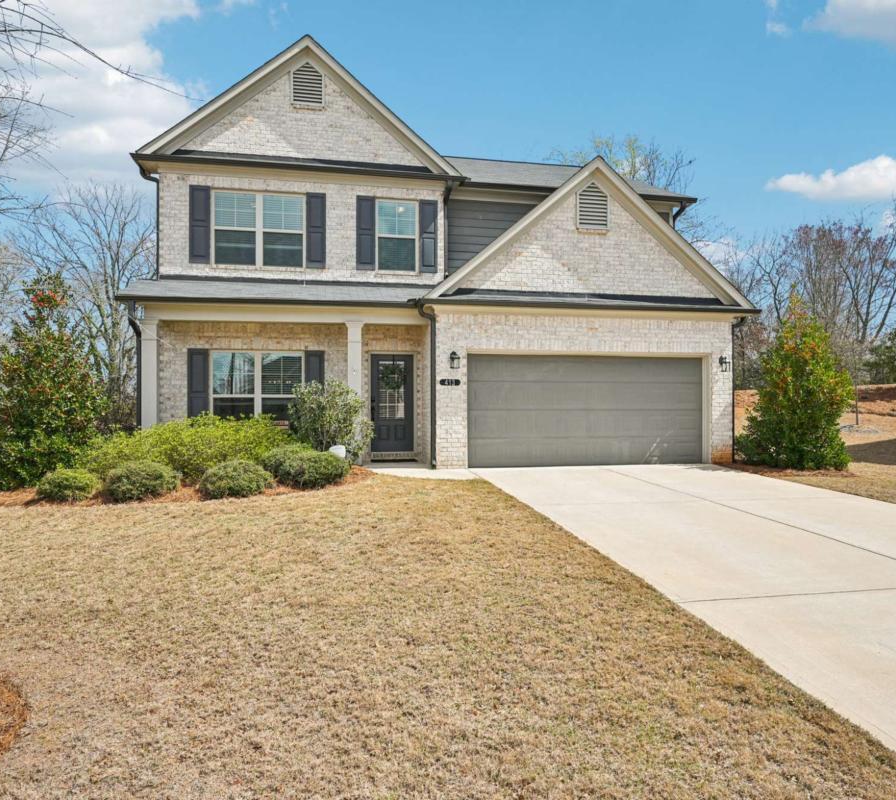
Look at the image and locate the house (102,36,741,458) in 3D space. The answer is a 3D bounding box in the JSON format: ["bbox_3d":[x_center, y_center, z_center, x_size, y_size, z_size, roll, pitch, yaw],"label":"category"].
[{"bbox_3d":[-0.929,-2.983,17.770,11.970,8.650,13.000,0,-1,-11],"label":"house"}]

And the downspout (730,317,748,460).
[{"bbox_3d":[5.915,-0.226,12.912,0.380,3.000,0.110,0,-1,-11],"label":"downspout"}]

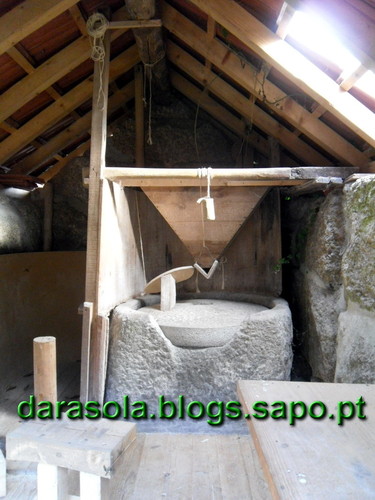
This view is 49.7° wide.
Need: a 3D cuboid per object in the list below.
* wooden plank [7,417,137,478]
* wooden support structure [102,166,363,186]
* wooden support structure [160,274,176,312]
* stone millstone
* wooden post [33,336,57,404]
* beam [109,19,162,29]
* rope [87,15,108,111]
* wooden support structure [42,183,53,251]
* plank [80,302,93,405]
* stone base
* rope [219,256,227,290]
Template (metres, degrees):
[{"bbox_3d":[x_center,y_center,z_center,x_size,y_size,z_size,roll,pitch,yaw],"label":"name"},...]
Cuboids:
[{"bbox_3d":[-0.593,0.998,2.112,0.565,0.117,0.283,1,4,14],"label":"wooden plank"},{"bbox_3d":[0.317,-0.556,2.980,1.877,0.102,0.102,0,4,0],"label":"wooden support structure"},{"bbox_3d":[-0.175,0.391,3.724,0.133,0.337,0.092,0,4,0],"label":"wooden support structure"},{"bbox_3d":[0.146,0.647,3.751,1.142,0.163,1.142,0,4,0],"label":"stone millstone"},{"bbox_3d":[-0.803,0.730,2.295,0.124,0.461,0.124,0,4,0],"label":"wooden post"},{"bbox_3d":[-0.375,-1.603,2.863,0.397,0.056,0.051,0,4,0],"label":"beam"},{"bbox_3d":[-0.614,-1.286,2.760,0.143,0.663,0.082,0,4,0],"label":"rope"},{"bbox_3d":[-1.549,-0.360,4.474,0.092,0.796,0.082,0,4,0],"label":"wooden support structure"},{"bbox_3d":[-0.716,0.797,2.851,0.056,0.835,0.082,3,4,0],"label":"plank"},{"bbox_3d":[0.102,0.844,3.630,1.397,0.806,1.142,0,4,0],"label":"stone base"},{"bbox_3d":[0.320,0.215,3.693,0.071,0.316,0.041,0,4,0],"label":"rope"}]

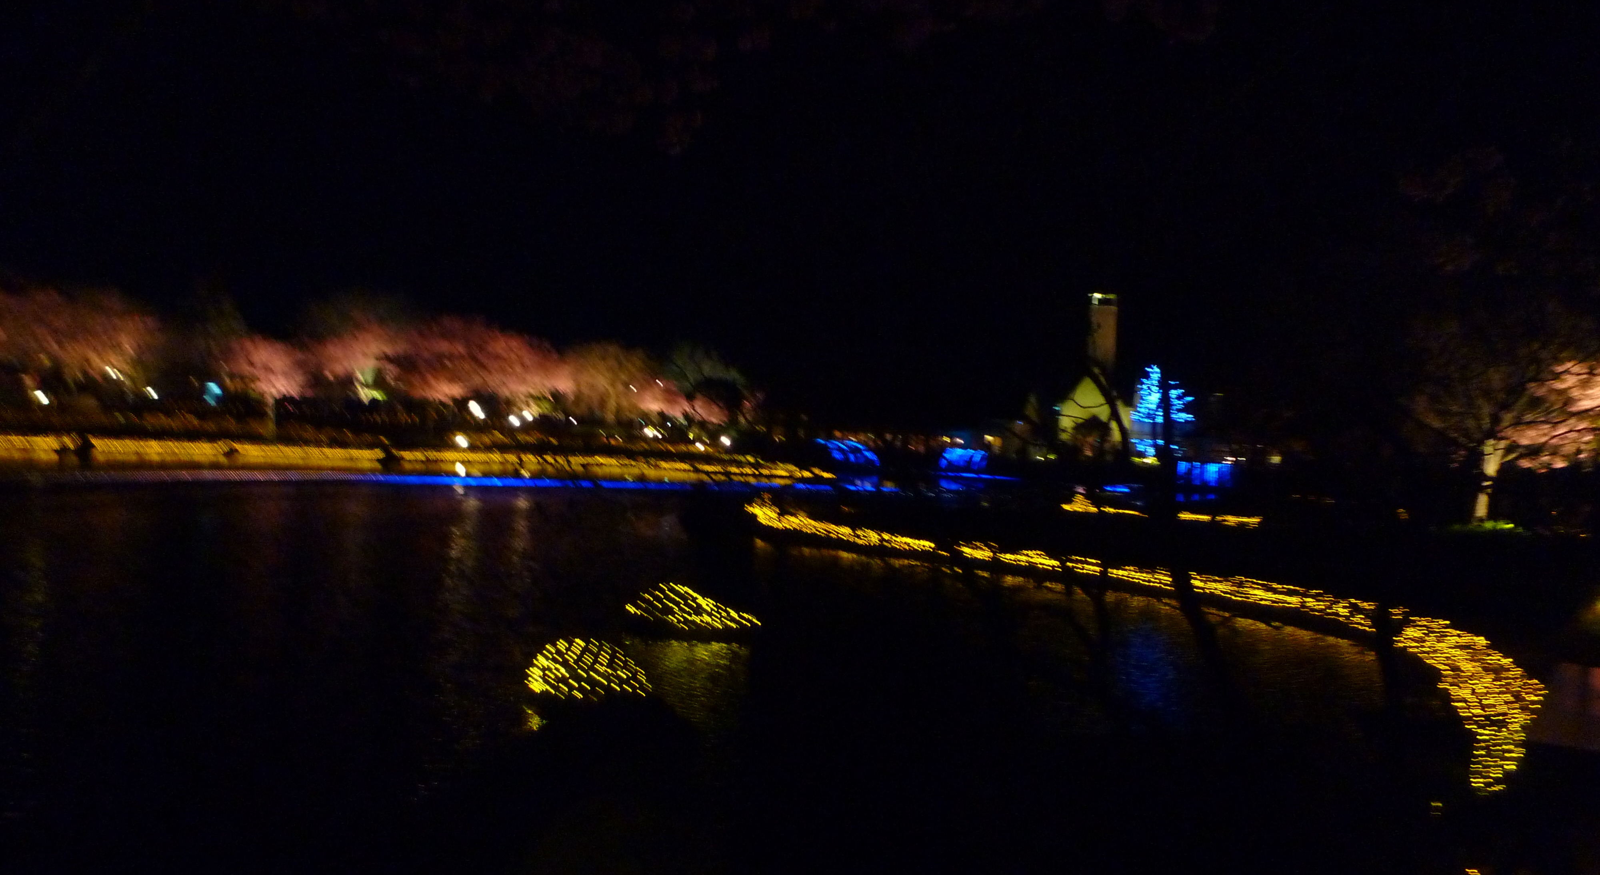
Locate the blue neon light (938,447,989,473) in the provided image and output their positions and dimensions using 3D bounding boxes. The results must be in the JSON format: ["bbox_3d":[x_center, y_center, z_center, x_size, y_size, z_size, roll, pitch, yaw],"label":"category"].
[{"bbox_3d":[13.038,1.791,92.000,4.080,2.090,3.200,1,0,8],"label":"blue neon light"}]

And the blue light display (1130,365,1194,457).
[{"bbox_3d":[32.883,-2.385,105.000,5.910,8.290,5.500,1,0,17],"label":"blue light display"}]

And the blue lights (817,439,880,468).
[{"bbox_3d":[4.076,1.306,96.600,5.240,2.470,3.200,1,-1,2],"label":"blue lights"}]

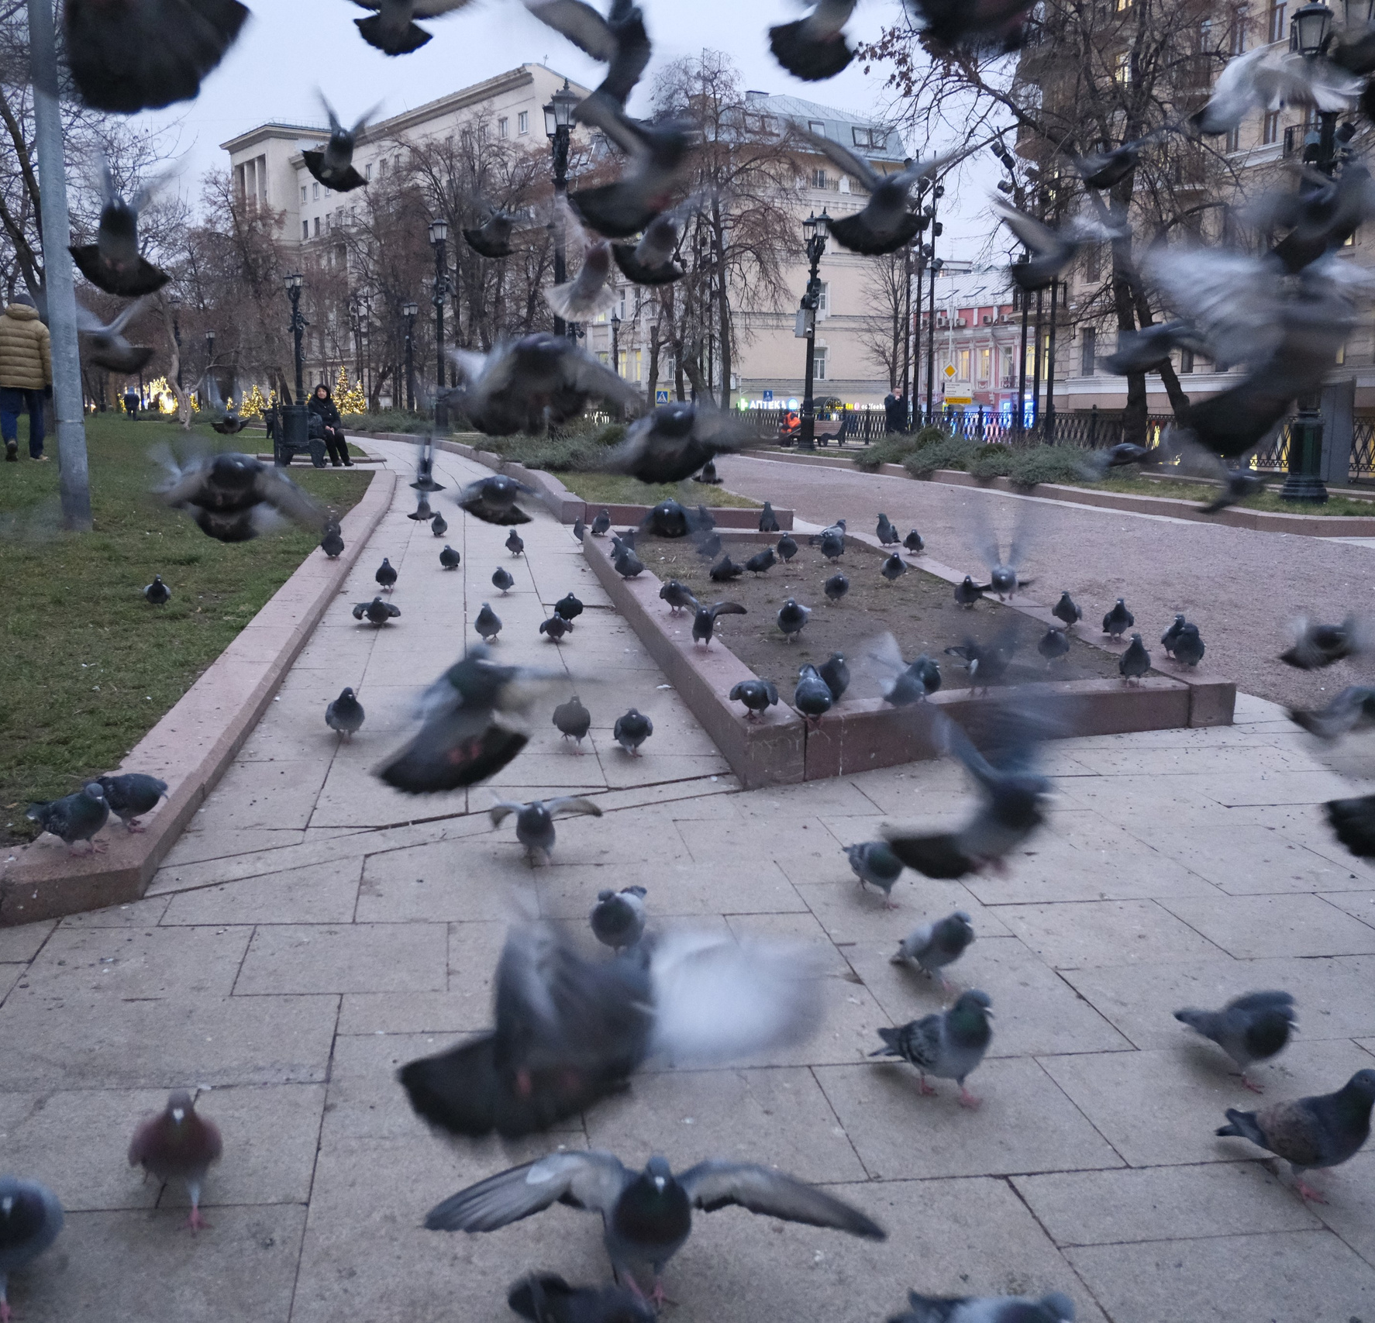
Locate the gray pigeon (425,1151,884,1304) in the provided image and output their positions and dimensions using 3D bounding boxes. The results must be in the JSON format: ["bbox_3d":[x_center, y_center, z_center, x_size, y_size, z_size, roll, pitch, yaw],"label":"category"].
[{"bbox_3d":[-0.047,0.817,2.182,0.640,0.220,0.280,0,11,-2],"label":"gray pigeon"}]

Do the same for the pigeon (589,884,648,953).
[{"bbox_3d":[-0.156,0.597,3.448,0.130,0.190,0.280,3,11,12],"label":"pigeon"}]

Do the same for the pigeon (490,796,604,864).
[{"bbox_3d":[-0.406,0.460,4.172,0.320,0.190,0.280,-1,11,-7],"label":"pigeon"}]

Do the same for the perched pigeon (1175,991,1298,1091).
[{"bbox_3d":[0.974,0.654,2.649,0.265,0.185,0.135,10,14,42],"label":"perched pigeon"}]

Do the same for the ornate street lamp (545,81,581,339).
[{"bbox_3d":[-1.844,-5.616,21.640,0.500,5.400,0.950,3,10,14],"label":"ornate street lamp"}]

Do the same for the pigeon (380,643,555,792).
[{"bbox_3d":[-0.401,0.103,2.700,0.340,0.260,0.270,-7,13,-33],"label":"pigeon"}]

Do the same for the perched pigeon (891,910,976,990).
[{"bbox_3d":[0.506,0.563,3.107,0.125,0.200,0.260,-9,14,-42],"label":"perched pigeon"}]

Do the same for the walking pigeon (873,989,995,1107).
[{"bbox_3d":[0.433,0.648,2.602,0.265,0.205,0.125,9,13,39],"label":"walking pigeon"}]

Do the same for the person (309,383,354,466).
[{"bbox_3d":[-5.487,-3.619,22.800,0.520,1.250,0.680,-8,13,-39],"label":"person"}]

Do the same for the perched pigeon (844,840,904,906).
[{"bbox_3d":[0.477,0.530,3.885,0.125,0.180,0.270,-5,12,-25],"label":"perched pigeon"}]

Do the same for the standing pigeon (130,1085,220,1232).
[{"bbox_3d":[-0.751,0.702,2.211,0.135,0.220,0.260,-3,11,-19],"label":"standing pigeon"}]

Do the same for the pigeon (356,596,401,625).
[{"bbox_3d":[-1.654,-0.289,7.940,0.245,0.170,0.240,-2,10,-15],"label":"pigeon"}]

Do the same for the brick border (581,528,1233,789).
[{"bbox_3d":[0.704,-0.360,8.406,2.190,0.180,7.510,-1,10,-7],"label":"brick border"}]

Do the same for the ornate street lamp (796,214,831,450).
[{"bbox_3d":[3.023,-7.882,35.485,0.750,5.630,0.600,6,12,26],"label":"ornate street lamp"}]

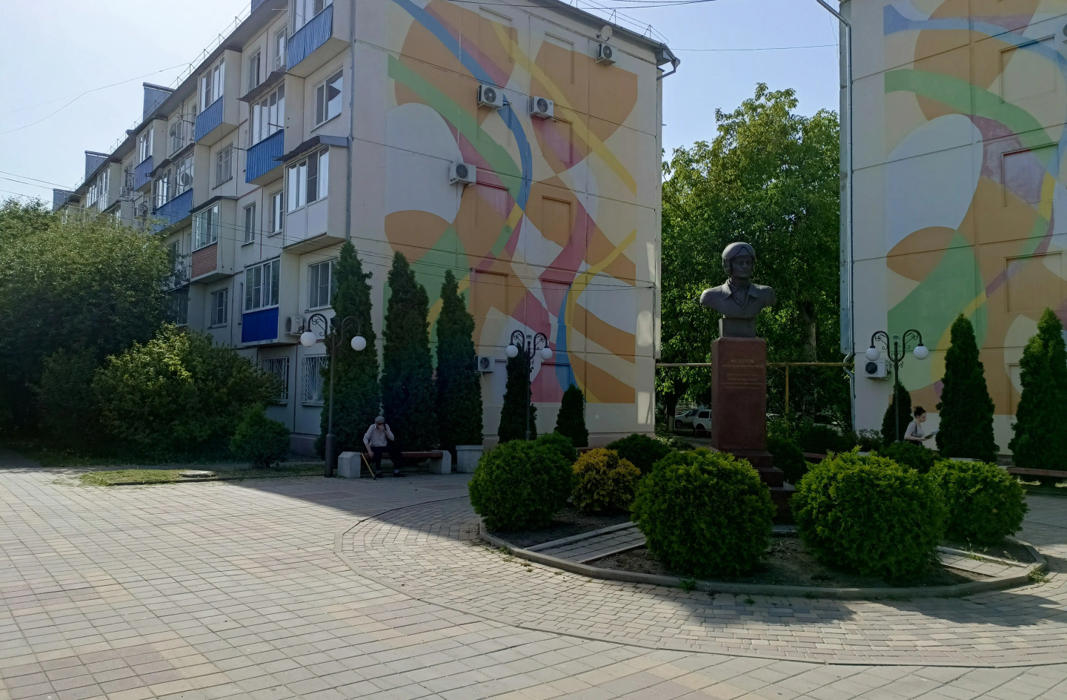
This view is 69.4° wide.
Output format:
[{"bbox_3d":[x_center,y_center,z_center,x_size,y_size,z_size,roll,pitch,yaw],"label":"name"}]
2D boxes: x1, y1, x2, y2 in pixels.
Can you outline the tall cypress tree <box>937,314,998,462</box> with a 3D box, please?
[{"bbox_3d":[9.966,1.034,17.700,1.400,3.760,1.400,-1,-3,29],"label":"tall cypress tree"}]

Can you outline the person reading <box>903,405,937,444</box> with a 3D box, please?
[{"bbox_3d":[6.904,1.808,13.800,0.600,1.590,0.470,-1,-3,26],"label":"person reading"}]

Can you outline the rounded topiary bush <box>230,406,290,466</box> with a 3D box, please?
[{"bbox_3d":[-6.068,1.911,17.100,1.330,1.330,1.300,2,-3,-20],"label":"rounded topiary bush"}]

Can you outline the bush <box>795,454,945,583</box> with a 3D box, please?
[{"bbox_3d":[3.079,1.492,7.084,1.300,1.130,1.300,1,-3,0],"label":"bush"}]

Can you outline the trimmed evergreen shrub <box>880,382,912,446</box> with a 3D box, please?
[{"bbox_3d":[9.347,1.935,19.872,0.850,2.350,0.850,1,-3,0],"label":"trimmed evergreen shrub"}]

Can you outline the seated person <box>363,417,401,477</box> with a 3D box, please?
[{"bbox_3d":[-3.201,2.021,16.394,0.620,1.260,0.720,4,-5,-35],"label":"seated person"}]

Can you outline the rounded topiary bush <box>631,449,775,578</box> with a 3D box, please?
[{"bbox_3d":[1.572,1.472,7.134,1.280,1.120,1.280,1,-3,0],"label":"rounded topiary bush"}]

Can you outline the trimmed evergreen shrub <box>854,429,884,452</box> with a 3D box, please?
[{"bbox_3d":[8.934,2.650,20.531,0.900,1.000,0.900,1,-3,0],"label":"trimmed evergreen shrub"}]

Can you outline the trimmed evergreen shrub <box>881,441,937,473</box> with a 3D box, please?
[{"bbox_3d":[5.020,1.748,10.300,1.150,1.040,1.150,-1,-3,26],"label":"trimmed evergreen shrub"}]

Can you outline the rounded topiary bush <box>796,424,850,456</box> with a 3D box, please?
[{"bbox_3d":[7.594,2.495,20.200,1.350,1.100,1.300,0,-3,21],"label":"rounded topiary bush"}]

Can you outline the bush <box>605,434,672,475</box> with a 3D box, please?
[{"bbox_3d":[1.641,1.808,11.900,1.150,1.020,1.150,0,-3,8],"label":"bush"}]

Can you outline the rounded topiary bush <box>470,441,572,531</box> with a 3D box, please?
[{"bbox_3d":[-0.149,1.597,9.200,1.250,1.040,1.250,1,-3,-1],"label":"rounded topiary bush"}]

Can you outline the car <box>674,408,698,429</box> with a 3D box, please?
[{"bbox_3d":[11.312,4.864,56.246,4.300,1.520,1.750,3,-4,-25],"label":"car"}]

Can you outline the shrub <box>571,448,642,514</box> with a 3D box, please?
[{"bbox_3d":[1.009,1.785,10.600,0.980,0.870,0.980,1,-3,5],"label":"shrub"}]

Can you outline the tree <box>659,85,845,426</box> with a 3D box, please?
[{"bbox_3d":[9.765,-3.209,34.000,9.500,15.600,9.500,0,-3,16],"label":"tree"}]

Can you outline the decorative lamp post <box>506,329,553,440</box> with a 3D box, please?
[{"bbox_3d":[-0.104,1.162,18.100,1.330,3.220,0.300,3,-4,-40],"label":"decorative lamp post"}]

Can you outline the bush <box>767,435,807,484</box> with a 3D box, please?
[{"bbox_3d":[3.594,1.853,11.934,1.200,1.100,1.200,1,-3,0],"label":"bush"}]

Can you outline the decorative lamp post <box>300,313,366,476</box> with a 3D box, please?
[{"bbox_3d":[-4.000,0.908,15.300,1.330,3.220,0.300,3,-4,-40],"label":"decorative lamp post"}]

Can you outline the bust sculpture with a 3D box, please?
[{"bbox_3d":[2.646,-0.777,9.983,0.950,1.240,0.520,1,-4,5],"label":"bust sculpture"}]

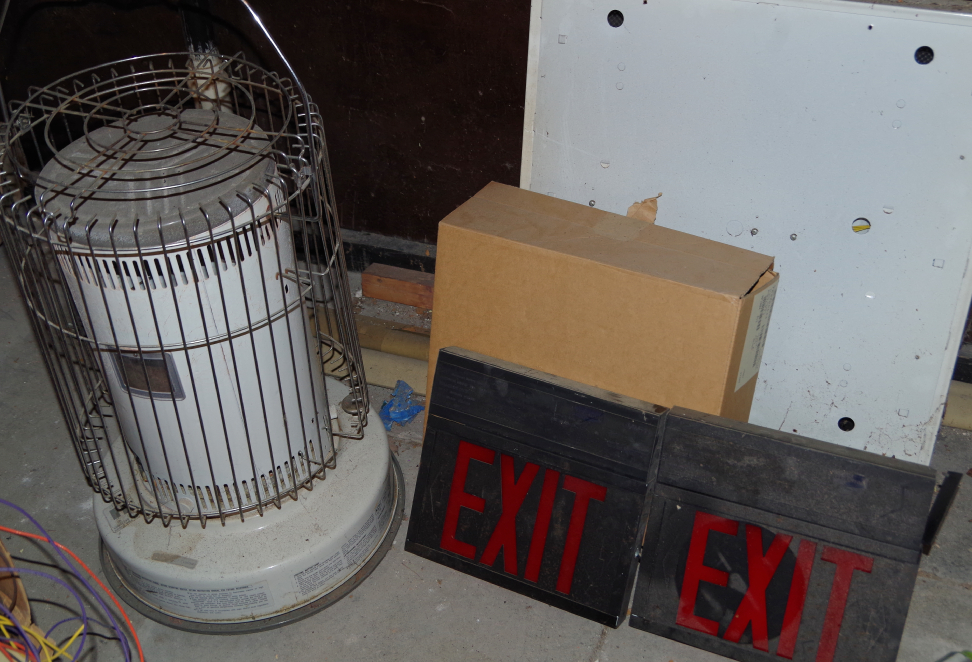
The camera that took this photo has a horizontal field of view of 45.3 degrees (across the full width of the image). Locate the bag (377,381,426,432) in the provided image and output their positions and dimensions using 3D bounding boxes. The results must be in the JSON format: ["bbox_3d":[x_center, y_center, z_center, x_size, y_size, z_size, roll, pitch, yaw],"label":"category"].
[{"bbox_3d":[-0.133,0.114,1.796,0.080,0.036,0.100,-3,39,0],"label":"bag"}]

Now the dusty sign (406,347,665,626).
[{"bbox_3d":[0.059,0.196,1.498,0.301,0.282,0.043,16,15,22],"label":"dusty sign"}]

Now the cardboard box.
[{"bbox_3d":[0.137,0.055,1.553,0.396,0.382,0.158,16,28,22],"label":"cardboard box"}]

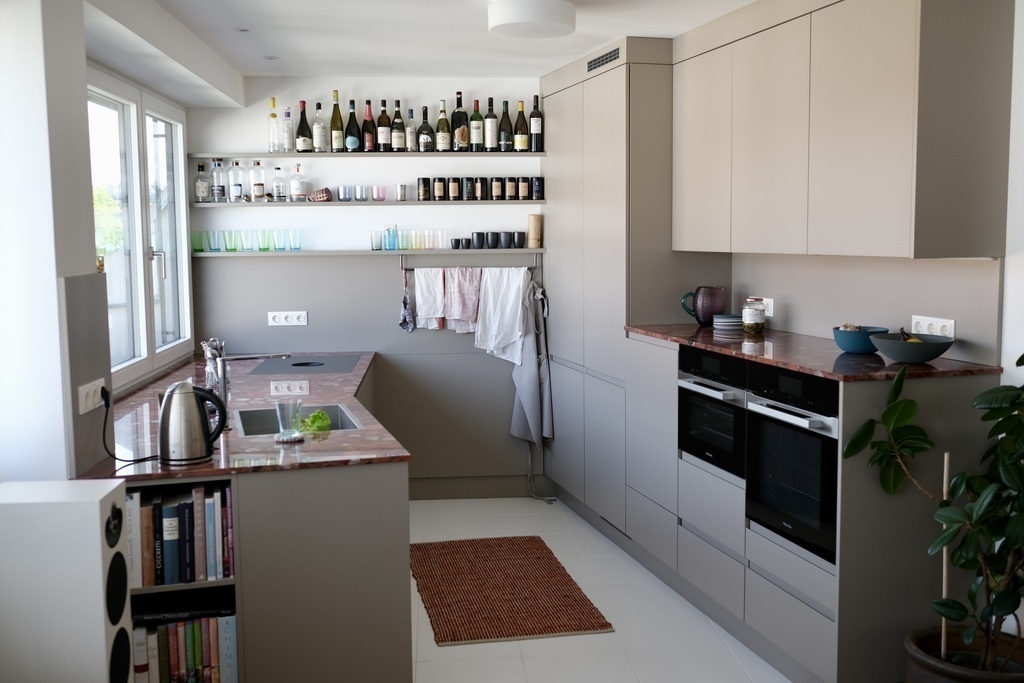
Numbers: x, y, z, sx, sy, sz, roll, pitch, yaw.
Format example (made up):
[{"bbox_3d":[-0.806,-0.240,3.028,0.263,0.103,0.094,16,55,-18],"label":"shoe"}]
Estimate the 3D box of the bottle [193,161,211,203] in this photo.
[{"bbox_3d":[-1.800,-0.924,5.790,0.088,0.234,0.088,-1,6,-5],"label":"bottle"}]

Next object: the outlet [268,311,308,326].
[{"bbox_3d":[-1.328,-0.136,5.903,0.225,0.081,0.014,-1,6,-4],"label":"outlet"}]

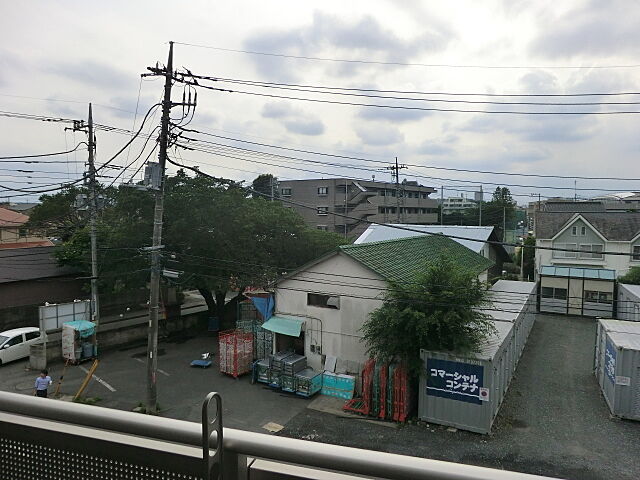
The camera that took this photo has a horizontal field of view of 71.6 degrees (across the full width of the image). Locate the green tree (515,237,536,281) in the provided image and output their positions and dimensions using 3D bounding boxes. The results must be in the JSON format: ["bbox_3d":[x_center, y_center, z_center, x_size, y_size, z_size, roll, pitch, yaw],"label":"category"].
[{"bbox_3d":[18.814,2.254,40.652,2.300,5.156,2.300,0,3,0],"label":"green tree"}]

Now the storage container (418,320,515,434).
[{"bbox_3d":[6.222,5.105,18.119,2.440,2.590,6.060,2,4,30],"label":"storage container"}]

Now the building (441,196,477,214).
[{"bbox_3d":[78.069,-15.885,250.476,20.000,16.151,11.000,0,3,9],"label":"building"}]

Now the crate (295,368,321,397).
[{"bbox_3d":[-0.466,6.083,18.925,0.640,0.800,1.020,2,4,30],"label":"crate"}]

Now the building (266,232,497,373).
[{"bbox_3d":[4.659,2.952,24.965,7.400,6.200,15.600,2,4,30],"label":"building"}]

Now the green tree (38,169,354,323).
[{"bbox_3d":[-8.429,0.607,30.339,19.800,10.500,13.500,-1,4,-15],"label":"green tree"}]

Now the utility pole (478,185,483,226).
[{"bbox_3d":[31.918,-4.483,88.380,0.320,12.873,0.320,0,3,0],"label":"utility pole"}]

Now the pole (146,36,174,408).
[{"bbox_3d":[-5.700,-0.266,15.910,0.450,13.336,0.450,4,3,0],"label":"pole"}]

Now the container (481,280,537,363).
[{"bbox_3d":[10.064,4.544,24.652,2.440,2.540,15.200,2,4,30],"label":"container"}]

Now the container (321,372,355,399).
[{"bbox_3d":[0.773,5.822,17.901,1.270,0.860,0.550,1,4,25],"label":"container"}]

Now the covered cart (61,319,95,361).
[{"bbox_3d":[-11.811,5.073,21.851,1.083,1.807,0.994,3,5,34],"label":"covered cart"}]

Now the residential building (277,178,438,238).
[{"bbox_3d":[8.152,-3.448,77.728,12.100,12.200,30.800,2,5,38],"label":"residential building"}]

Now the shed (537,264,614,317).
[{"bbox_3d":[19.104,3.778,33.010,4.750,3.300,2.500,2,4,30],"label":"shed"}]

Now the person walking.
[{"bbox_3d":[-10.615,5.829,17.081,0.520,1.700,0.360,-1,4,-9],"label":"person walking"}]

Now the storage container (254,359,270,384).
[{"bbox_3d":[-2.321,5.980,20.288,0.620,0.860,0.920,2,4,30],"label":"storage container"}]

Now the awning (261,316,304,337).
[{"bbox_3d":[-1.572,3.694,19.150,2.000,0.530,0.680,2,4,30],"label":"awning"}]

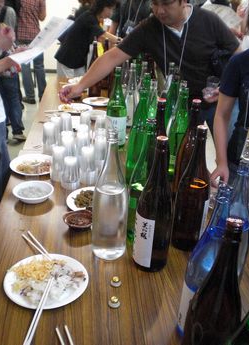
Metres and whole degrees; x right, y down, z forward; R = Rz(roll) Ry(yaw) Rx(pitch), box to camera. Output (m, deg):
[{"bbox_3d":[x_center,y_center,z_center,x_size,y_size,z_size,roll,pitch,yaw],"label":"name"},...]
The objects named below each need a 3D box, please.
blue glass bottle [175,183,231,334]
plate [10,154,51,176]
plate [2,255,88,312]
[{"bbox_3d":[0.195,0.203,0.850,0.105,0.397,0.105,3,26,0],"label":"blue glass bottle"},{"bbox_3d":[-0.394,-0.030,1.700,0.230,0.022,0.230,2,26,-1],"label":"plate"},{"bbox_3d":[-0.210,0.298,1.034,0.224,0.020,0.224,3,25,-1],"label":"plate"}]

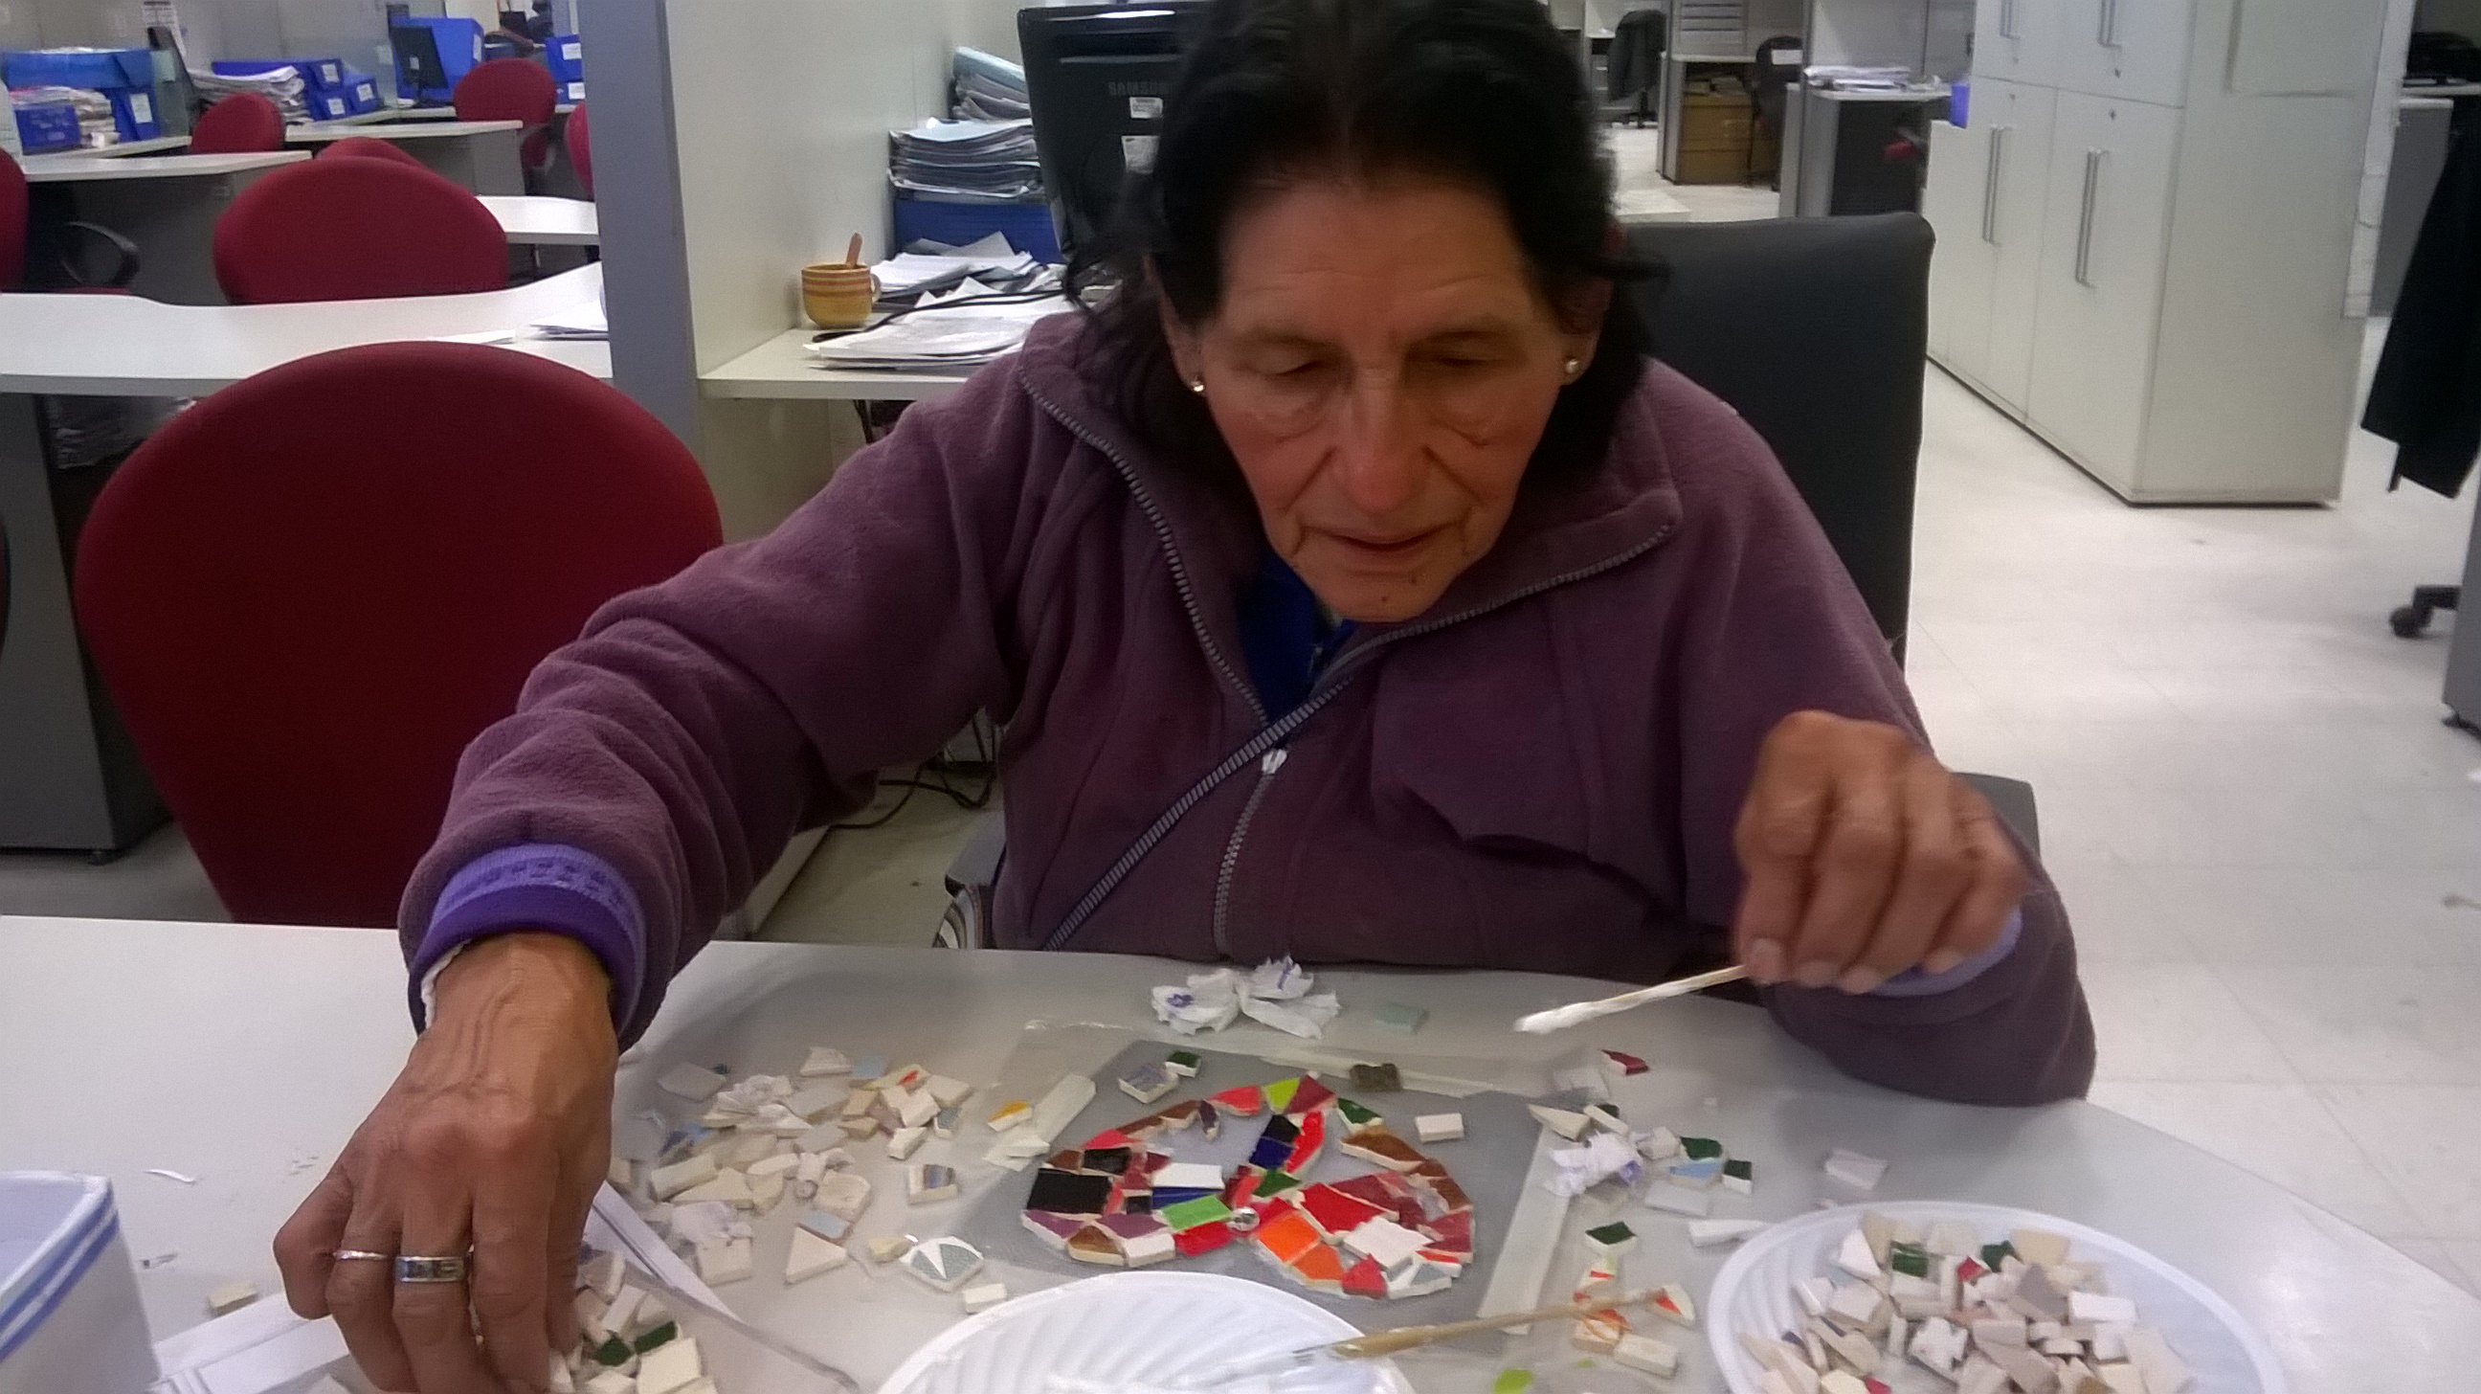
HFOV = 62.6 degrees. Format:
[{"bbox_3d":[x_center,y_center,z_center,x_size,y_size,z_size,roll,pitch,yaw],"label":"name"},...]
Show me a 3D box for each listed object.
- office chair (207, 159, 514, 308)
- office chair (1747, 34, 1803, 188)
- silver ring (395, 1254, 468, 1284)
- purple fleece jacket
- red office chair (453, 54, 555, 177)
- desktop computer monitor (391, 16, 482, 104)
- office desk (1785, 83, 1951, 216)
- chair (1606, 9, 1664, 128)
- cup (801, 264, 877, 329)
[{"bbox_3d":[-1.447,-0.351,3.217,0.590,0.950,0.600,1,19,5],"label":"office chair"},{"bbox_3d":[3.442,-3.626,12.629,0.600,0.930,0.600,1,19,5],"label":"office chair"},{"bbox_3d":[-0.260,0.183,0.653,0.022,0.008,0.022,0,-15,-22],"label":"silver ring"},{"bbox_3d":[0.037,0.071,0.992,0.690,0.490,0.570,1,19,5],"label":"purple fleece jacket"},{"bbox_3d":[-3.272,-2.322,9.002,0.600,0.950,0.600,1,19,5],"label":"red office chair"},{"bbox_3d":[-3.753,-2.966,9.504,0.420,0.380,0.200,1,19,5],"label":"desktop computer monitor"},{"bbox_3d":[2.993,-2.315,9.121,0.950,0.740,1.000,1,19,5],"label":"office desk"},{"bbox_3d":[3.521,-5.463,17.862,0.620,1.000,0.620,1,19,5],"label":"chair"},{"bbox_3d":[-0.560,-0.572,2.910,0.110,0.080,0.096,1,19,5],"label":"cup"}]

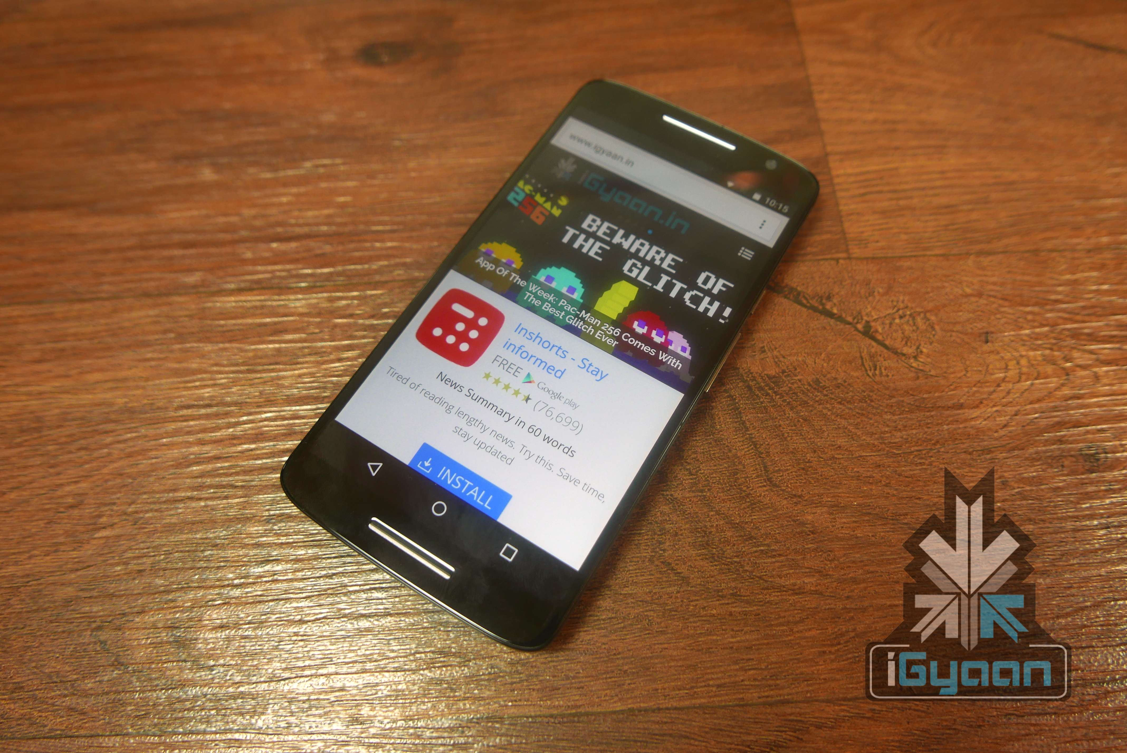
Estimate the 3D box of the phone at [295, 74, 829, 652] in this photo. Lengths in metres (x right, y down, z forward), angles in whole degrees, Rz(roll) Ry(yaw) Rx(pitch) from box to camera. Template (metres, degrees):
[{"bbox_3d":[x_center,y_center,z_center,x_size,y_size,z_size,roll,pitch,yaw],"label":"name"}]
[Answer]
[{"bbox_3d":[0.002,-0.012,0.194,0.075,0.011,0.148,29,70,13],"label":"phone"}]

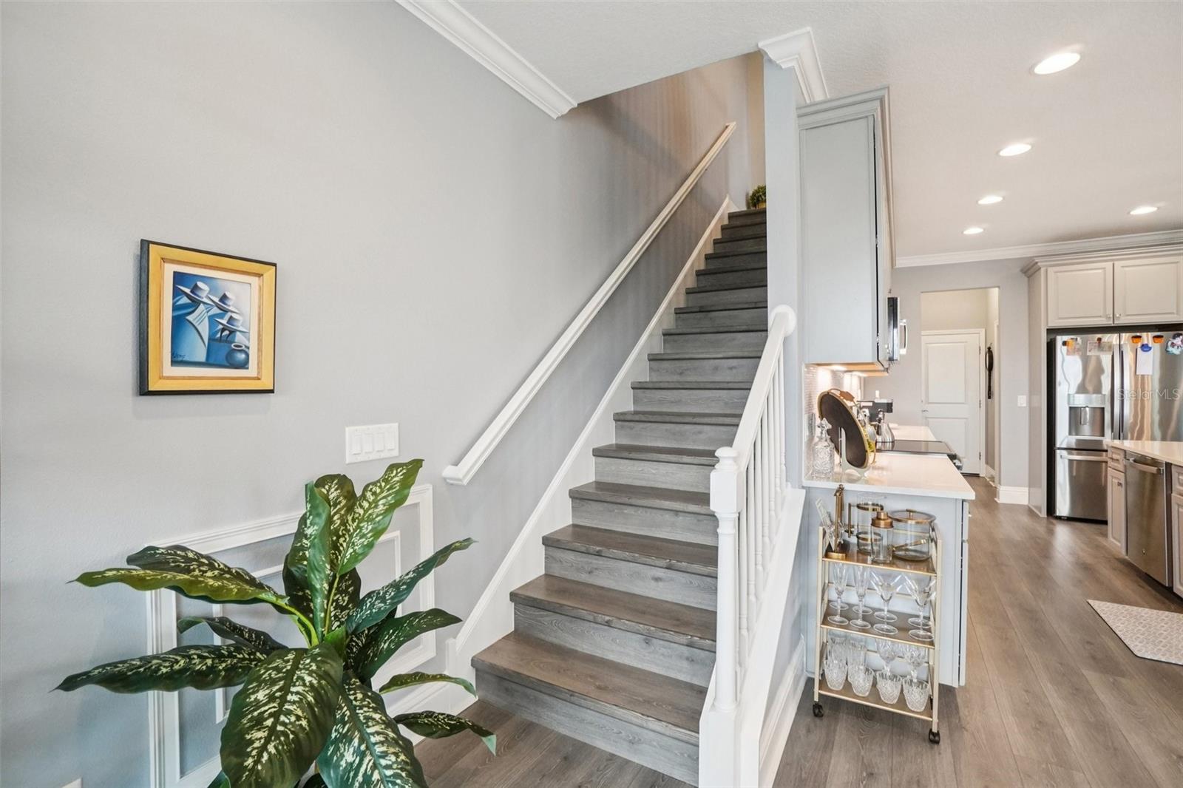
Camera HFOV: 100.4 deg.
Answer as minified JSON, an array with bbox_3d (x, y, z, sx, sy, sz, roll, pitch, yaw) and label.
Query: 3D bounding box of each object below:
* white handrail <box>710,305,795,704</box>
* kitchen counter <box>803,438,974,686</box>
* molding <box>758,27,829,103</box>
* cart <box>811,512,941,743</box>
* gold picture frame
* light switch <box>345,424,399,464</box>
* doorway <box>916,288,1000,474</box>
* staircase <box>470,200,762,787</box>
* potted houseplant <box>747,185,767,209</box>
[{"bbox_3d":[0.620,0.302,1.829,0.110,1.340,0.740,1,2,30],"label":"white handrail"},{"bbox_3d":[1.605,0.851,2.674,0.640,0.914,1.320,0,1,32],"label":"kitchen counter"},{"bbox_3d":[0.935,-1.428,2.258,0.210,0.110,0.550,1,2,31],"label":"molding"},{"bbox_3d":[1.201,0.936,2.112,0.430,0.810,0.320,1,2,26],"label":"cart"},{"bbox_3d":[-1.014,-0.189,1.332,0.030,0.380,0.305,1,2,32],"label":"gold picture frame"},{"bbox_3d":[-0.770,0.171,1.751,0.012,0.121,0.205,1,2,32],"label":"light switch"},{"bbox_3d":[4.309,0.004,5.801,0.760,2.420,0.160,1,2,30],"label":"doorway"},{"bbox_3d":[0.921,-0.288,3.450,1.030,3.180,3.860,1,2,31],"label":"staircase"},{"bbox_3d":[1.872,-2.084,5.309,0.280,0.300,0.280,1,2,31],"label":"potted houseplant"}]

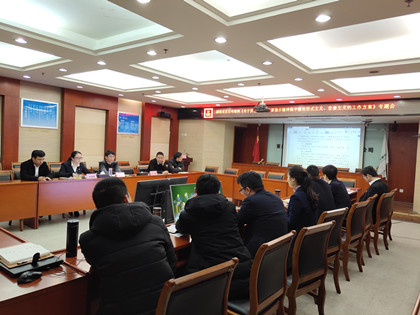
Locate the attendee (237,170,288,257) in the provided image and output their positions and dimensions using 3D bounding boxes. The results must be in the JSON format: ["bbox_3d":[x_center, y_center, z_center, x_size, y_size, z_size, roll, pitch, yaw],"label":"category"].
[{"bbox_3d":[0.367,0.751,2.986,0.760,1.280,0.540,3,2,42],"label":"attendee"}]

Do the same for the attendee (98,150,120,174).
[{"bbox_3d":[-2.305,0.506,7.983,0.700,1.300,0.550,3,2,41],"label":"attendee"}]

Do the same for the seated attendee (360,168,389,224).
[{"bbox_3d":[2.384,0.787,5.551,0.720,1.270,0.520,3,1,36],"label":"seated attendee"}]

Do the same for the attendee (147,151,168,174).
[{"bbox_3d":[-1.415,0.517,9.265,0.700,1.290,0.550,3,1,36],"label":"attendee"}]

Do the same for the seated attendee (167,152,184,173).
[{"bbox_3d":[-0.981,0.523,9.864,0.700,1.300,0.520,3,1,18],"label":"seated attendee"}]

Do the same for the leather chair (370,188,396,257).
[{"bbox_3d":[2.428,0.953,5.406,0.560,0.900,0.480,3,2,42],"label":"leather chair"}]

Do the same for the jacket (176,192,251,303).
[{"bbox_3d":[0.000,0.593,2.365,0.600,0.730,0.540,2,1,-32],"label":"jacket"}]

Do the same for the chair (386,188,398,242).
[{"bbox_3d":[2.794,0.956,5.980,0.560,0.900,0.480,3,1,40],"label":"chair"}]

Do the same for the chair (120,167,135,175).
[{"bbox_3d":[-2.047,0.714,9.427,0.560,0.900,0.480,3,1,36],"label":"chair"}]

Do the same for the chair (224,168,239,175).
[{"bbox_3d":[0.507,0.791,9.772,0.480,0.890,0.560,3,1,36],"label":"chair"}]

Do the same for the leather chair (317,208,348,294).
[{"bbox_3d":[1.008,0.931,3.545,0.560,0.900,0.480,3,2,44],"label":"leather chair"}]

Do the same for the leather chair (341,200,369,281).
[{"bbox_3d":[1.597,0.964,4.341,0.560,0.900,0.480,3,1,36],"label":"leather chair"}]

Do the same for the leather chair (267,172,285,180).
[{"bbox_3d":[1.683,0.866,9.416,0.480,0.900,0.560,3,1,36],"label":"leather chair"}]

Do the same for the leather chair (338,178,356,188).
[{"bbox_3d":[2.969,0.931,7.841,0.480,0.890,0.560,3,1,36],"label":"leather chair"}]

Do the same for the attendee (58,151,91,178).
[{"bbox_3d":[-2.843,0.515,7.511,0.780,1.300,0.580,3,1,30],"label":"attendee"}]

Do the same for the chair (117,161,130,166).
[{"bbox_3d":[-2.760,0.634,11.969,0.560,0.900,0.480,3,1,36],"label":"chair"}]

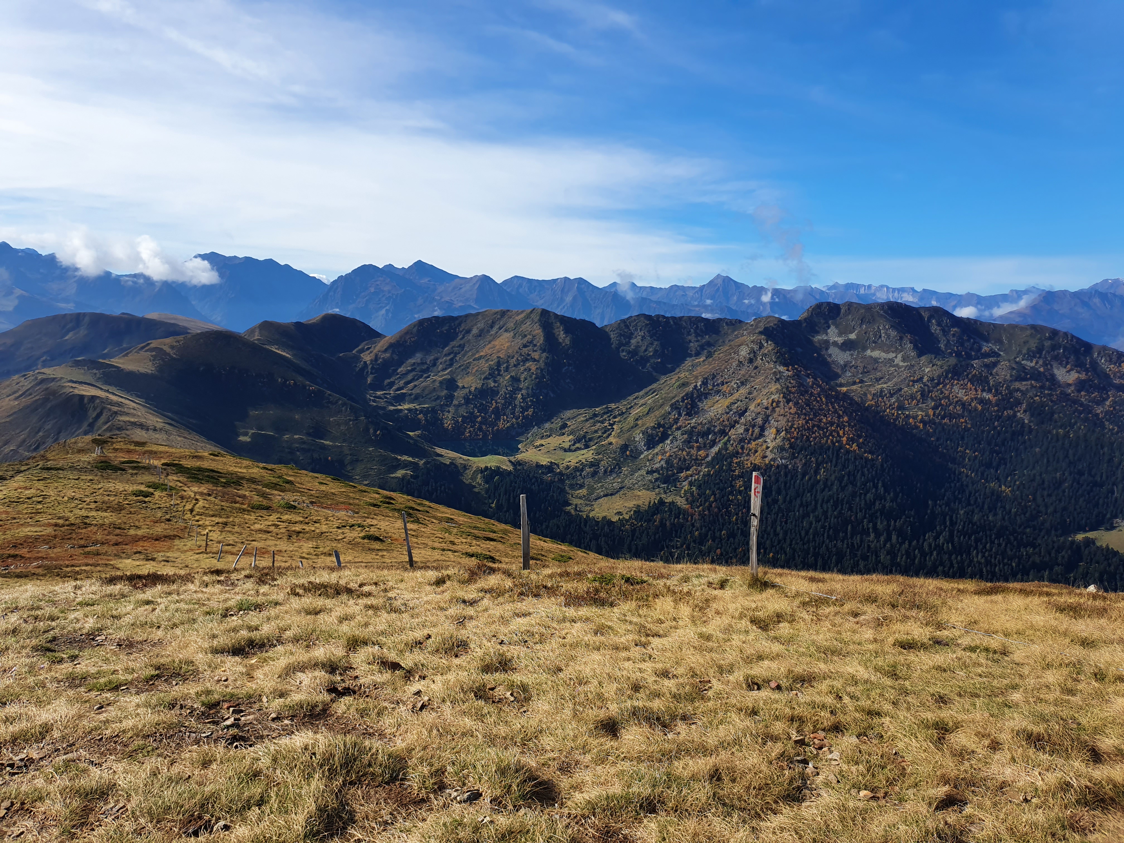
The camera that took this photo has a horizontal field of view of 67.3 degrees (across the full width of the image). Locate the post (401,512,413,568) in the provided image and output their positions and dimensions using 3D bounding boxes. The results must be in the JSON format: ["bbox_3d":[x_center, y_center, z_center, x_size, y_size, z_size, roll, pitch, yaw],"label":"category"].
[{"bbox_3d":[-2.829,2.185,15.500,0.080,1.070,0.080,-7,6,0],"label":"post"}]

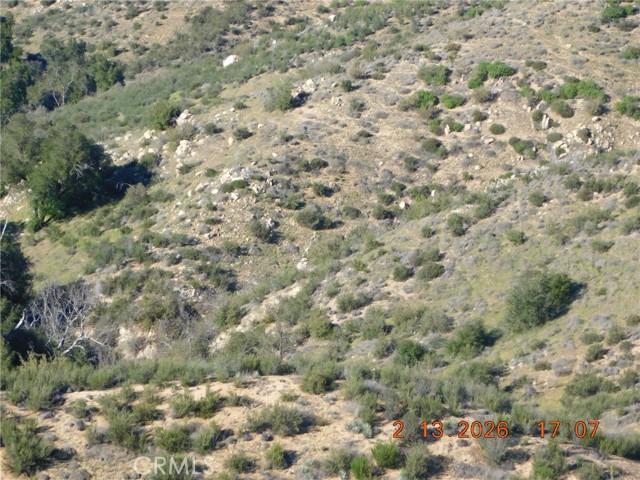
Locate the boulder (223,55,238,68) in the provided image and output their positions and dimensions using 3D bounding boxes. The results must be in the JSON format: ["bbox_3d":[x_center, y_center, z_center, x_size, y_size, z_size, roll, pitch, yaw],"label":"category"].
[{"bbox_3d":[-9.181,-18.311,440.000,1.600,1.350,1.400,0,8,0],"label":"boulder"}]

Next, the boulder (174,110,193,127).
[{"bbox_3d":[-12.252,-10.906,385.000,1.550,1.400,1.350,0,8,0],"label":"boulder"}]

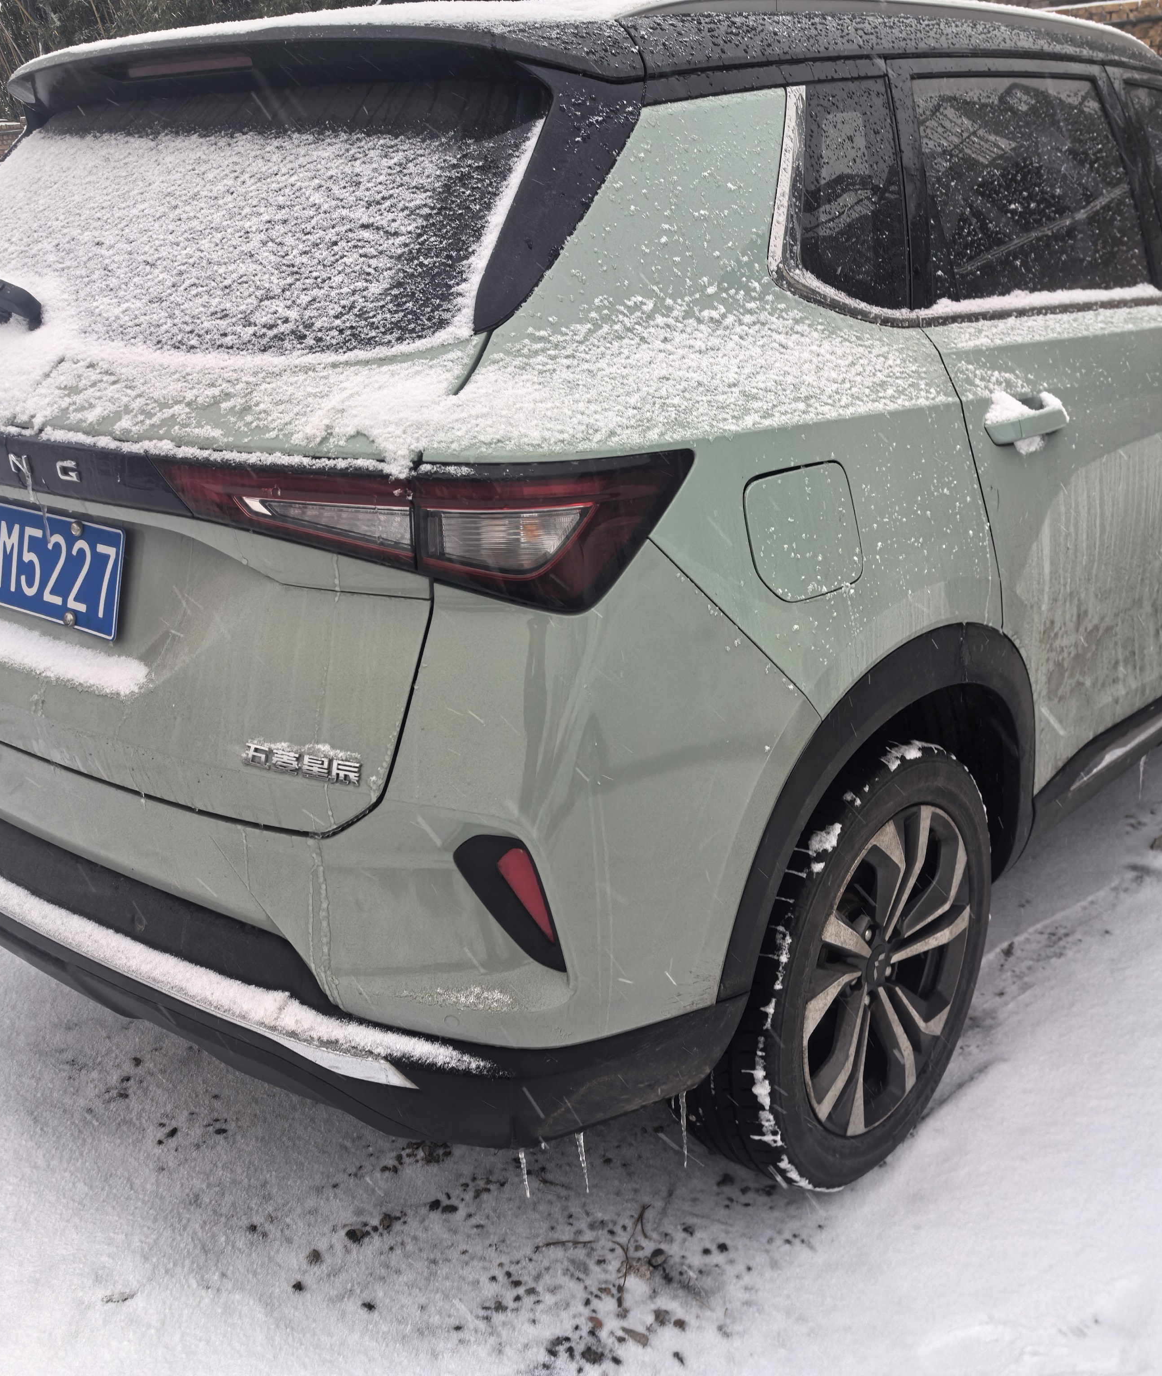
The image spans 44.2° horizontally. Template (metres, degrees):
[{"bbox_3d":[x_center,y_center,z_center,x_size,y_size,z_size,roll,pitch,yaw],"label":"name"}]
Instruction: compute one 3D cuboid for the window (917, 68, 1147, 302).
[{"bbox_3d":[0.675,-0.749,2.133,0.040,0.335,0.770,-12,7,44],"label":"window"}]

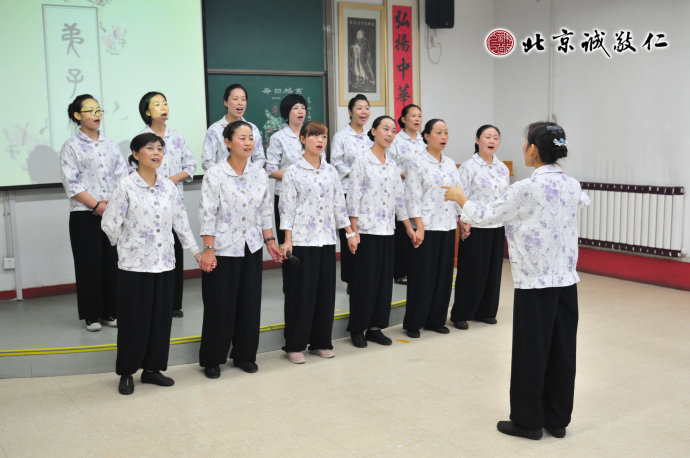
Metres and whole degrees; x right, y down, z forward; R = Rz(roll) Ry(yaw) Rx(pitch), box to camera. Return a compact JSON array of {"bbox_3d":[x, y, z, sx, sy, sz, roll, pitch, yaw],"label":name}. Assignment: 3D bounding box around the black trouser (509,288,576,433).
[{"bbox_3d":[1.004,0.604,3.853,0.360,0.800,0.270,-6,8,-31],"label":"black trouser"}]

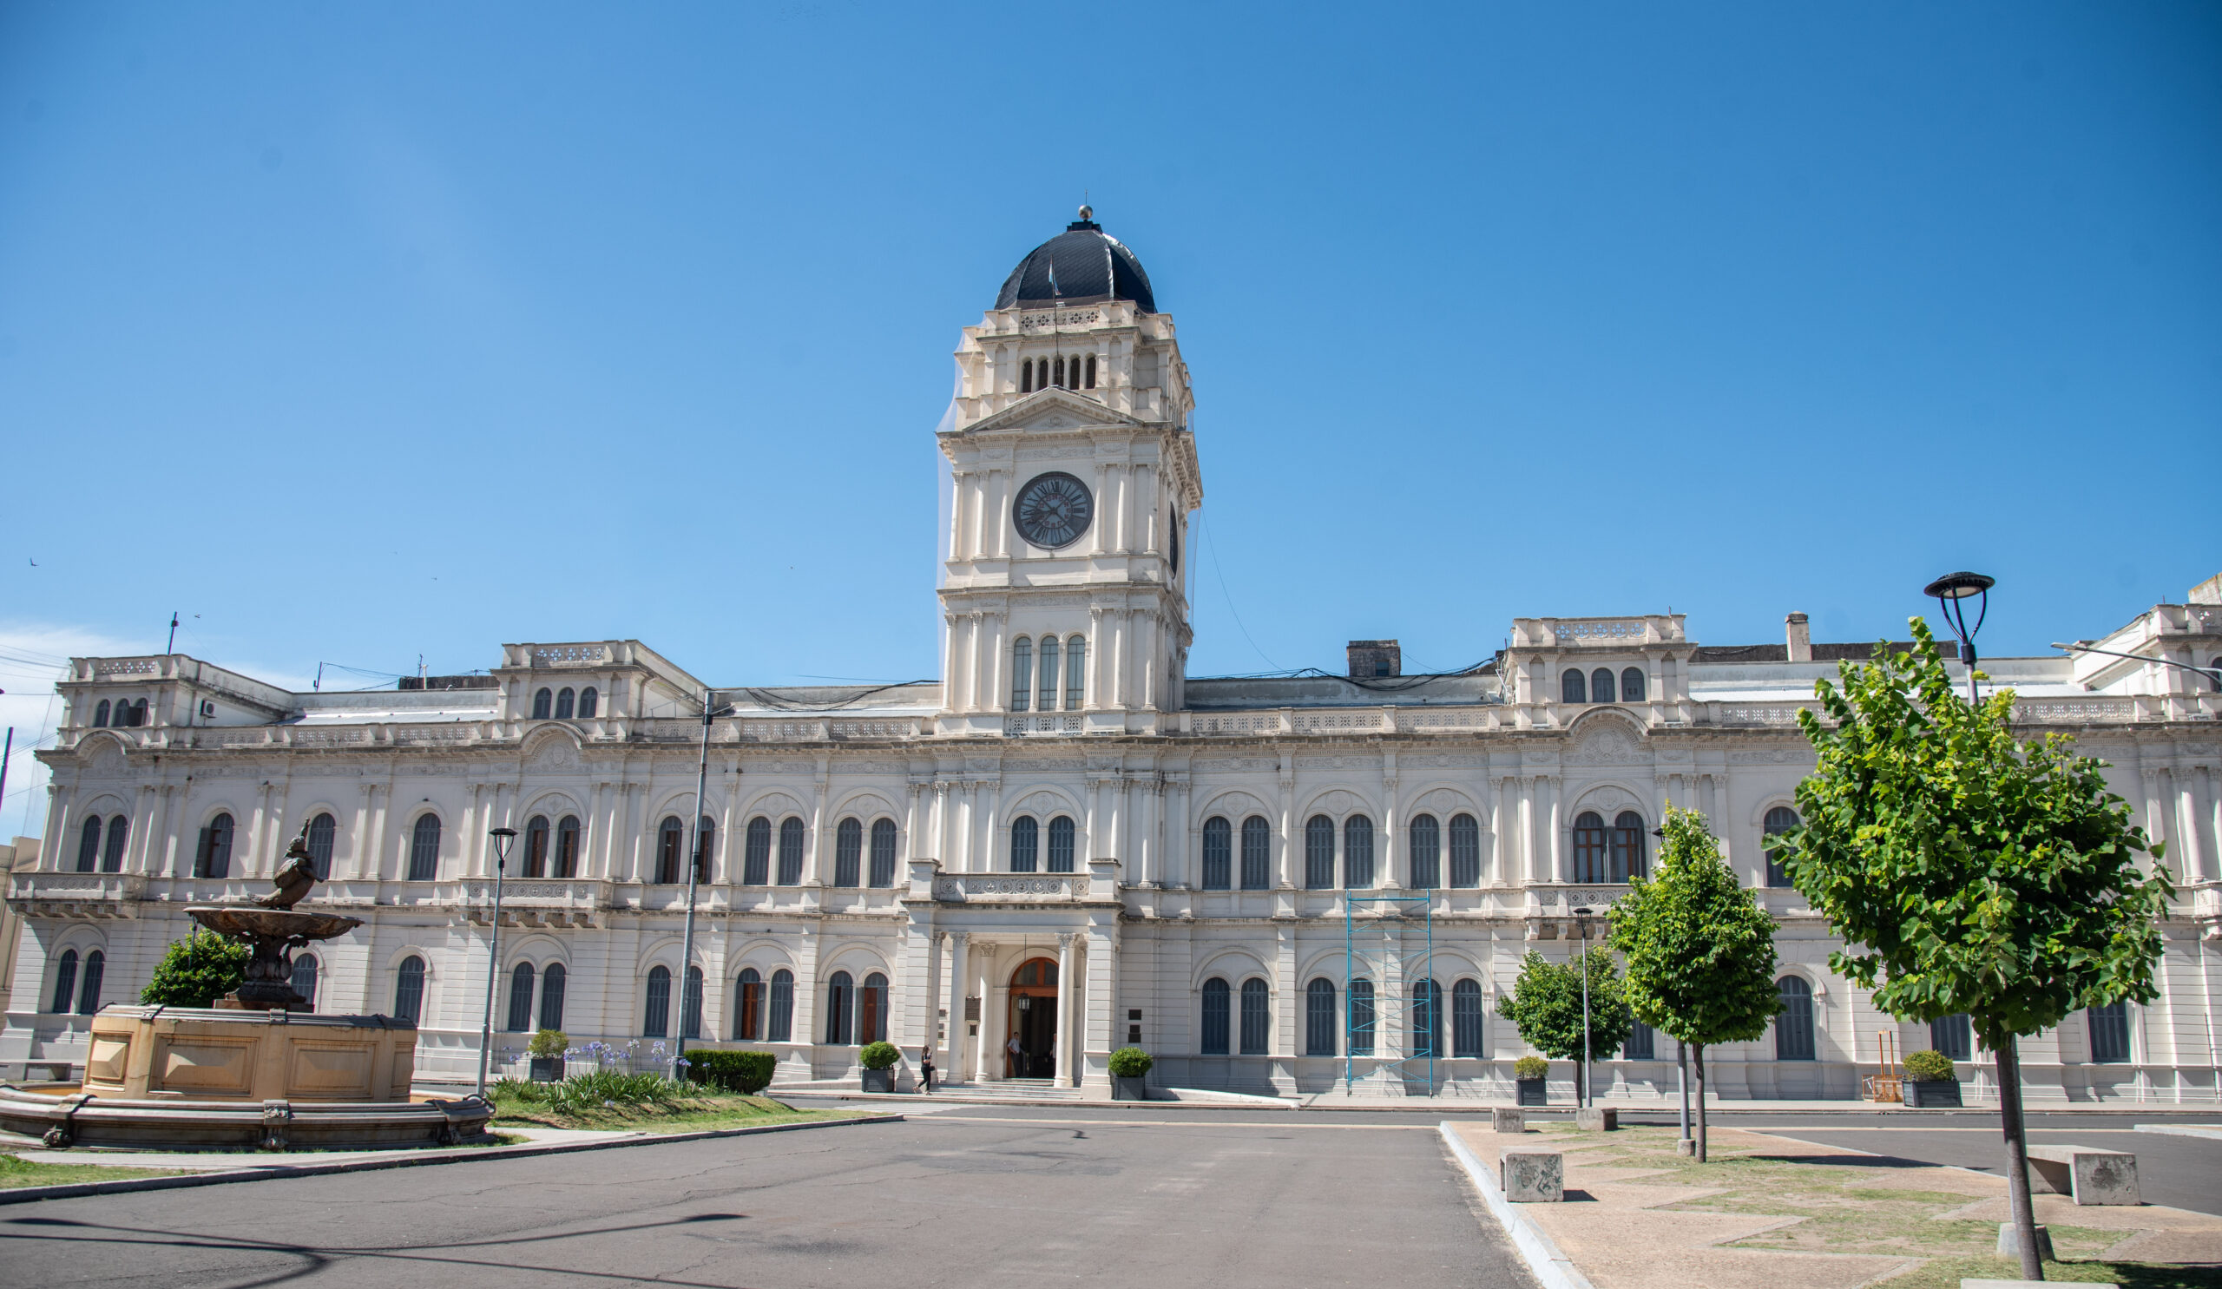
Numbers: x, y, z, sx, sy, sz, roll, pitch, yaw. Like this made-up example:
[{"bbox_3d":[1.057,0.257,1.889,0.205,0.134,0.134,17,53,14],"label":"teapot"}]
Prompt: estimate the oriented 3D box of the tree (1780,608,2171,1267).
[{"bbox_3d":[5.232,1.770,8.853,2.350,3.919,2.300,-1,-14,10],"label":"tree"}]

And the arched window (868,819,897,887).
[{"bbox_3d":[-8.669,7.912,56.266,1.050,2.600,0.300,-1,-15,10],"label":"arched window"}]

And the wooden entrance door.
[{"bbox_3d":[-2.668,13.781,54.754,2.286,4.334,0.350,-1,-14,8],"label":"wooden entrance door"}]

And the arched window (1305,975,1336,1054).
[{"bbox_3d":[7.734,13.653,54.324,1.070,2.800,0.300,-1,-14,10],"label":"arched window"}]

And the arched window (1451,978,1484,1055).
[{"bbox_3d":[12.288,12.828,51.035,1.030,2.710,0.300,-1,-15,10],"label":"arched window"}]

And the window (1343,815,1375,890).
[{"bbox_3d":[8.902,7.471,53.132,1.100,2.690,0.300,-1,-15,10],"label":"window"}]

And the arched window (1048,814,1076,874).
[{"bbox_3d":[-1.888,7.833,55.885,1.025,2.704,0.250,-1,-14,8],"label":"arched window"}]

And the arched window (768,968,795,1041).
[{"bbox_3d":[-13.228,14.486,59.577,1.120,2.850,0.280,-1,-13,10],"label":"arched window"}]

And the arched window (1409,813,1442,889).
[{"bbox_3d":[11.678,7.702,55.003,1.070,2.760,0.300,-1,-14,10],"label":"arched window"}]

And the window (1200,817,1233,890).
[{"bbox_3d":[3.940,7.783,55.226,1.061,2.691,0.250,-1,-14,8],"label":"window"}]

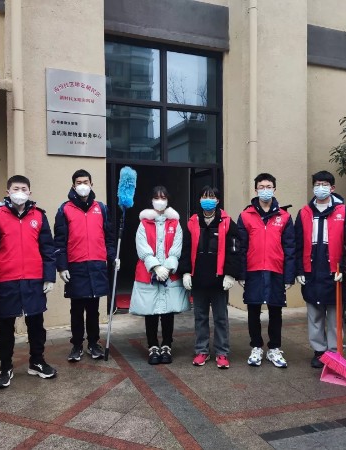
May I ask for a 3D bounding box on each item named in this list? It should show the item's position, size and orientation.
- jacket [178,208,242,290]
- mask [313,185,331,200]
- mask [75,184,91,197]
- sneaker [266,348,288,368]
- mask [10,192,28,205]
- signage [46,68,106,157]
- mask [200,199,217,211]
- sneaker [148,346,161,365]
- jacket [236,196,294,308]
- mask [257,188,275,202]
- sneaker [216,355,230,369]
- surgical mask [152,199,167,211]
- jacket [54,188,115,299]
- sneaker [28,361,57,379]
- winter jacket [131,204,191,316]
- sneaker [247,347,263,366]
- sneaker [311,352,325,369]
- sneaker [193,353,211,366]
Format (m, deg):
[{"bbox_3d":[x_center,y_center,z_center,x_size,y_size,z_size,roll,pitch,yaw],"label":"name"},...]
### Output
[{"bbox_3d":[0.340,0.221,4.036,0.566,0.739,0.320,0,1,3],"label":"jacket"},{"bbox_3d":[1.359,-0.295,3.940,0.155,0.135,0.090,0,2,27],"label":"mask"},{"bbox_3d":[-0.859,-0.328,4.160,0.145,0.125,0.090,-1,1,-10],"label":"mask"},{"bbox_3d":[0.960,1.217,3.995,0.105,0.125,0.285,-1,1,-17],"label":"sneaker"},{"bbox_3d":[-1.262,-0.215,3.580,0.145,0.110,0.090,-1,2,-18],"label":"mask"},{"bbox_3d":[-1.159,-1.334,5.229,0.709,1.012,0.030,-1,1,-22],"label":"signage"},{"bbox_3d":[0.330,-0.185,3.980,0.150,0.110,0.080,0,1,4],"label":"mask"},{"bbox_3d":[-0.175,1.226,4.128,0.100,0.120,0.260,0,2,0],"label":"sneaker"},{"bbox_3d":[0.871,0.248,4.060,0.520,0.980,0.330,0,2,8],"label":"jacket"},{"bbox_3d":[0.850,-0.271,3.960,0.150,0.120,0.085,0,1,13],"label":"mask"},{"bbox_3d":[0.459,1.230,4.019,0.100,0.110,0.260,-1,2,-5],"label":"sneaker"},{"bbox_3d":[-0.120,-0.181,4.070,0.135,0.105,0.085,0,2,-2],"label":"surgical mask"},{"bbox_3d":[-0.865,0.169,4.234,0.594,1.044,0.360,-1,1,-9],"label":"jacket"},{"bbox_3d":[-1.118,1.232,3.708,0.287,0.115,0.107,0,2,30],"label":"sneaker"},{"bbox_3d":[-0.128,0.336,4.102,0.557,0.998,0.400,0,1,-2],"label":"winter jacket"},{"bbox_3d":[0.788,1.216,4.078,0.110,0.130,0.290,0,2,20],"label":"sneaker"},{"bbox_3d":[1.349,1.219,4.018,0.110,0.120,0.280,0,2,20],"label":"sneaker"},{"bbox_3d":[0.275,1.229,4.079,0.100,0.110,0.260,0,2,22],"label":"sneaker"}]

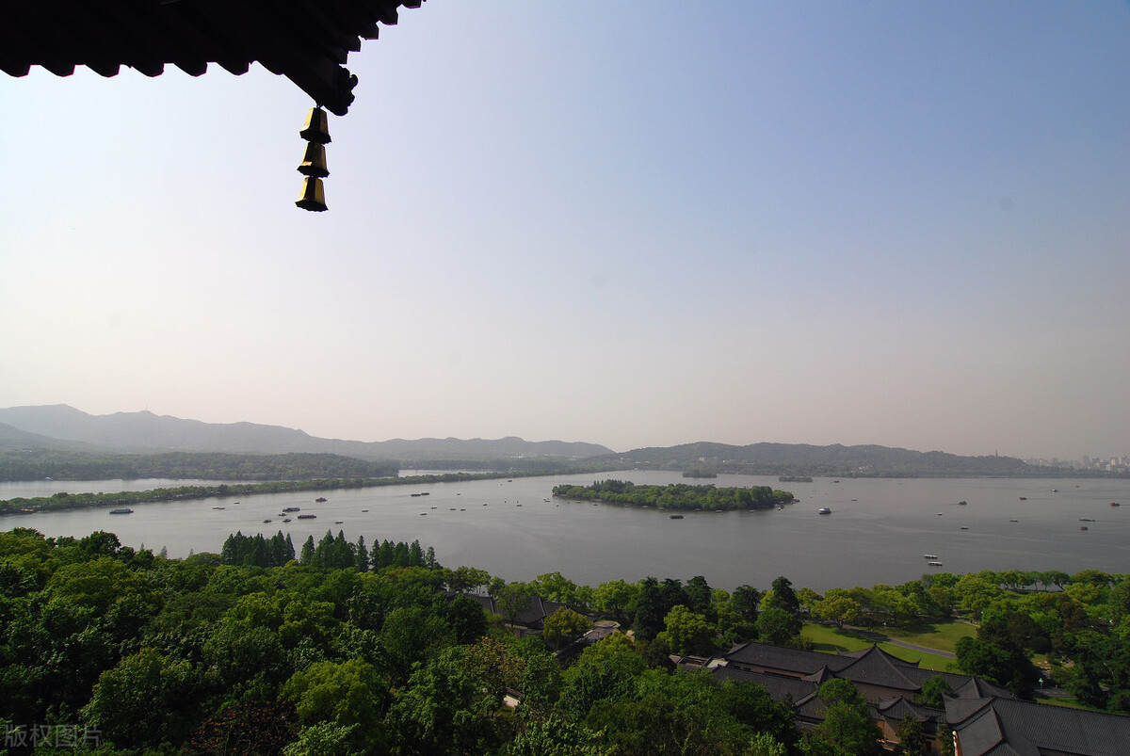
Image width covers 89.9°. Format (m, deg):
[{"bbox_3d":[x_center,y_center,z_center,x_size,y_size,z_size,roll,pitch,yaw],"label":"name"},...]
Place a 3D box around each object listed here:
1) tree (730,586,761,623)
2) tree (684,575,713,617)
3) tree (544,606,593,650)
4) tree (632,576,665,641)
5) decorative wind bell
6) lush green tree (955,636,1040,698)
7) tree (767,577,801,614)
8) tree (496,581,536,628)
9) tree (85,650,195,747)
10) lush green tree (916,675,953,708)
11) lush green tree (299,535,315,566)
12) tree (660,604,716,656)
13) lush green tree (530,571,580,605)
[{"bbox_3d":[68.840,86.500,214.780,11.170,15.680,11.170,0,-9,0],"label":"tree"},{"bbox_3d":[50.940,85.260,216.230,11.370,18.550,11.370,0,-9,0],"label":"tree"},{"bbox_3d":[1.080,82.150,185.580,16.690,13.470,16.690,0,-9,0],"label":"tree"},{"bbox_3d":[27.948,77.896,189.853,9.955,21.180,9.955,0,-8,0],"label":"tree"},{"bbox_3d":[-2.047,-1.781,4.600,0.237,0.892,0.237,0,-8,0],"label":"decorative wind bell"},{"bbox_3d":[115.702,77.580,152.394,17.248,12.885,17.248,0,-8,0],"label":"lush green tree"},{"bbox_3d":[85.340,86.556,220.638,12.216,16.850,12.216,0,-8,0],"label":"tree"},{"bbox_3d":[-17.604,81.084,201.688,14.042,16.363,14.042,0,-8,0],"label":"tree"},{"bbox_3d":[-59.865,45.272,80.000,12.832,11.920,12.832,0,-8,0],"label":"tree"},{"bbox_3d":[91.130,77.980,139.630,8.720,8.890,8.720,0,-9,0],"label":"lush green tree"},{"bbox_3d":[-141.980,98.050,311.780,7.530,22.050,7.530,0,-9,0],"label":"lush green tree"},{"bbox_3d":[38.103,78.484,175.755,15.968,13.989,15.968,0,-8,0],"label":"tree"},{"bbox_3d":[-4.210,90.460,241.050,21.670,15.740,21.670,0,-9,0],"label":"lush green tree"}]

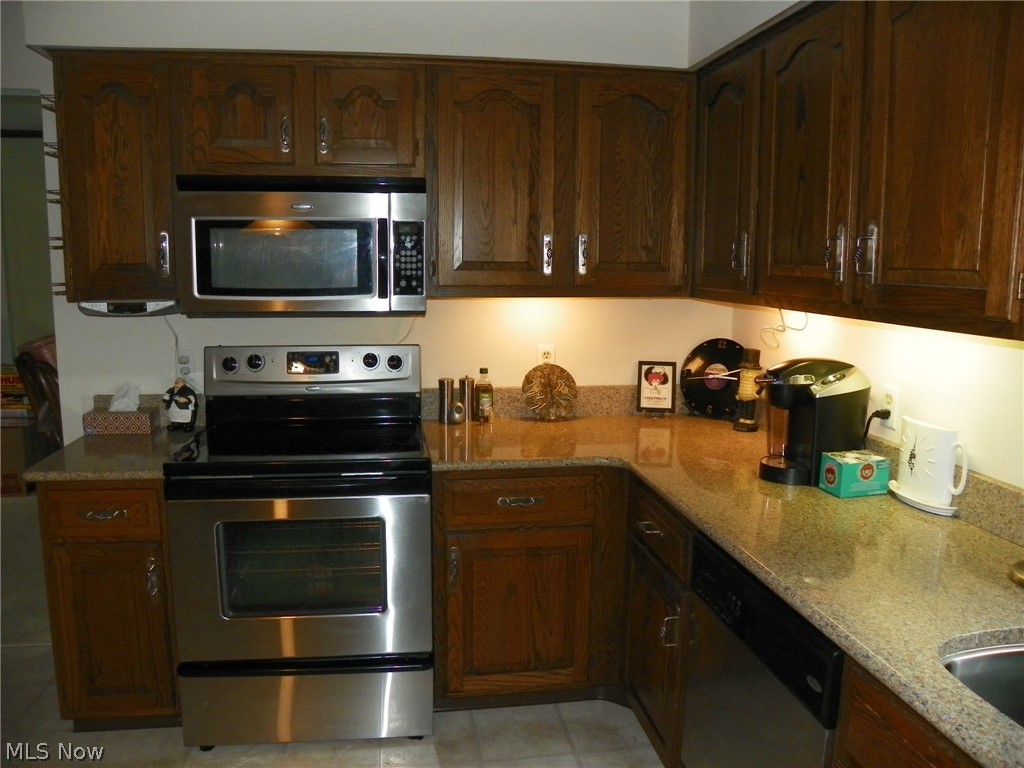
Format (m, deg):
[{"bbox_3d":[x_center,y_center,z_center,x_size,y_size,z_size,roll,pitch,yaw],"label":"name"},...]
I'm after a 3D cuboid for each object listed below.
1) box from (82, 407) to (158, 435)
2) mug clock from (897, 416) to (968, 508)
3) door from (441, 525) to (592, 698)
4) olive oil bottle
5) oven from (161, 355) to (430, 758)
[{"bbox_3d":[-1.395,0.133,2.759,0.240,0.075,0.122,-1,9,-6],"label":"box"},{"bbox_3d":[1.028,0.204,1.948,0.066,0.208,0.270,-1,9,-9],"label":"mug clock"},{"bbox_3d":[0.021,0.704,2.381,0.452,0.535,0.022,-1,9,-8],"label":"door"},{"bbox_3d":[-0.106,0.043,2.964,0.064,0.207,0.062,-1,9,-9],"label":"olive oil bottle"},{"bbox_3d":[-0.653,0.476,2.534,0.758,1.165,0.645,-1,9,-8],"label":"oven"}]

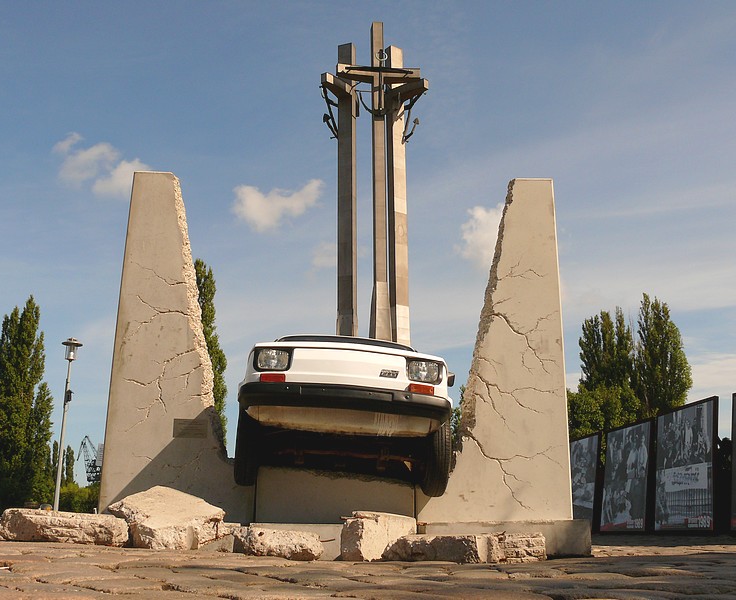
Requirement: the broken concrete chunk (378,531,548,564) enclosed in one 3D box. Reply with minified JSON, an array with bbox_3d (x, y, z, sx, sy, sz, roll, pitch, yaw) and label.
[{"bbox_3d":[0.602,1.594,5.496,1.012,0.184,0.340,0,-15,0],"label":"broken concrete chunk"}]

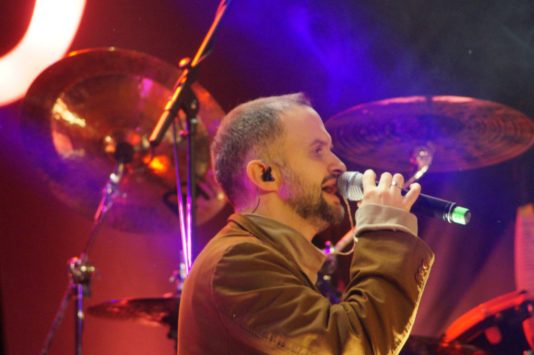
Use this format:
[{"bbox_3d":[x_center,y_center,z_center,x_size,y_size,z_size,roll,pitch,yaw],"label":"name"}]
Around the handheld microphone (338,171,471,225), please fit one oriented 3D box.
[{"bbox_3d":[0.235,0.038,8.800,0.255,0.050,0.050,15,0,25],"label":"handheld microphone"}]

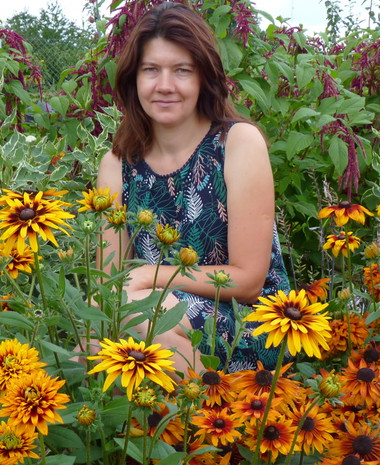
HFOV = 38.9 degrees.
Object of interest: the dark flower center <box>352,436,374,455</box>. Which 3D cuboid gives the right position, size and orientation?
[{"bbox_3d":[0.225,0.277,0.700,0.026,0.020,0.026,0,37,0],"label":"dark flower center"}]

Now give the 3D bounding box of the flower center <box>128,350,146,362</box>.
[{"bbox_3d":[-0.066,0.154,0.670,0.021,0.013,0.021,0,20,0],"label":"flower center"}]

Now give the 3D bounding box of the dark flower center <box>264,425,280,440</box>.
[{"bbox_3d":[0.118,0.287,0.770,0.023,0.017,0.023,0,45,0],"label":"dark flower center"}]

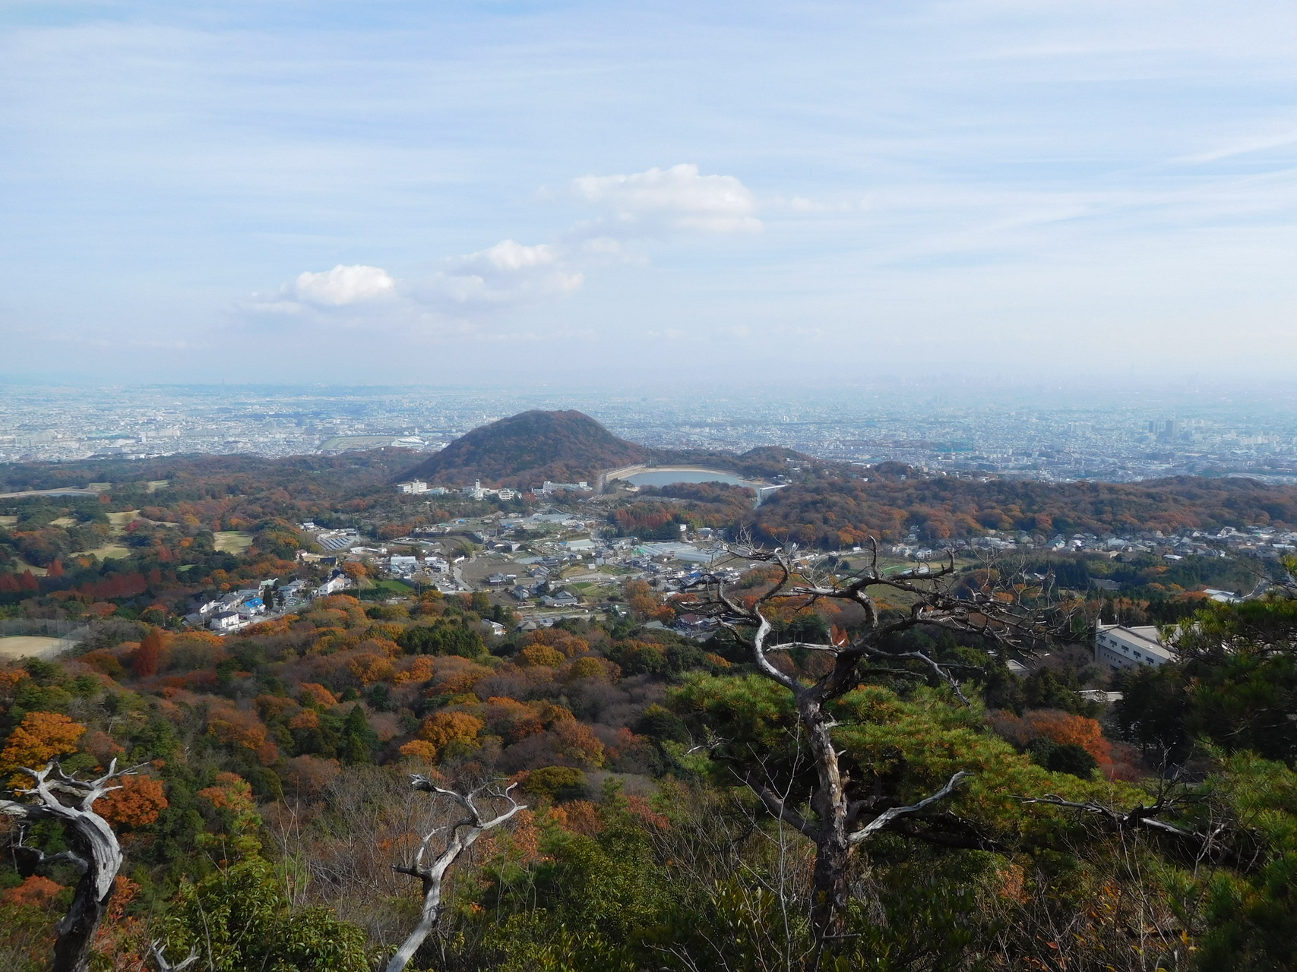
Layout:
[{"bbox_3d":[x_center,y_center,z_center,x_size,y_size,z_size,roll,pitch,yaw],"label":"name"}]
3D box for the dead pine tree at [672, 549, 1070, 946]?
[{"bbox_3d":[1.570,1.940,6.800,2.750,3.150,2.200,0,7,0],"label":"dead pine tree"}]

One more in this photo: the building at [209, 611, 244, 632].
[{"bbox_3d":[-237.888,75.427,527.098,7.800,7.200,12.200,3,8,21],"label":"building"}]

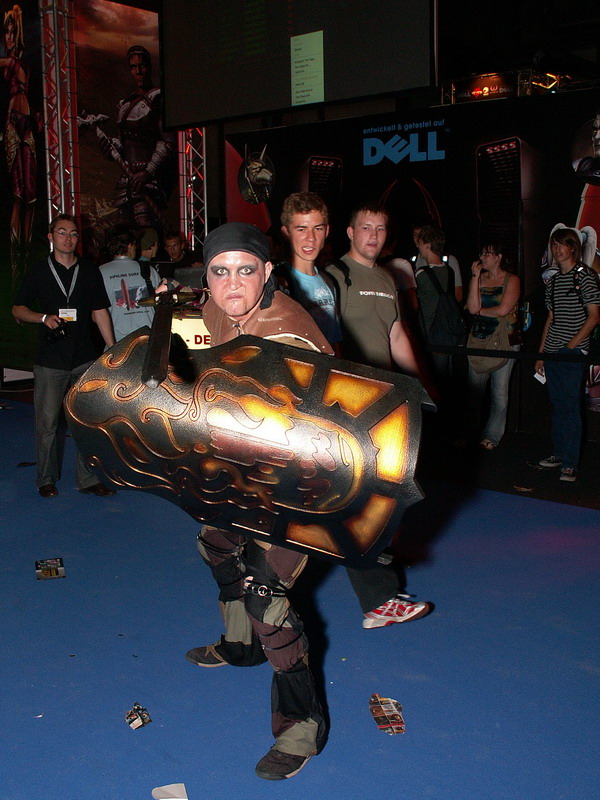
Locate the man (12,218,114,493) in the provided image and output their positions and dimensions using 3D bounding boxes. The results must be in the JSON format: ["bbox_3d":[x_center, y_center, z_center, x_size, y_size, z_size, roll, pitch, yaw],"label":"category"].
[{"bbox_3d":[-1.502,-0.273,5.392,0.660,1.830,0.420,-4,10,-17],"label":"man"}]

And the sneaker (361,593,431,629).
[{"bbox_3d":[0.413,0.890,3.569,0.300,0.118,0.110,-10,10,-10],"label":"sneaker"}]

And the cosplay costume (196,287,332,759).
[{"bbox_3d":[-0.112,0.366,2.623,0.600,1.460,0.760,4,11,25],"label":"cosplay costume"}]

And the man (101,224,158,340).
[{"bbox_3d":[-1.268,-0.397,6.173,0.540,1.800,0.360,2,10,11],"label":"man"}]

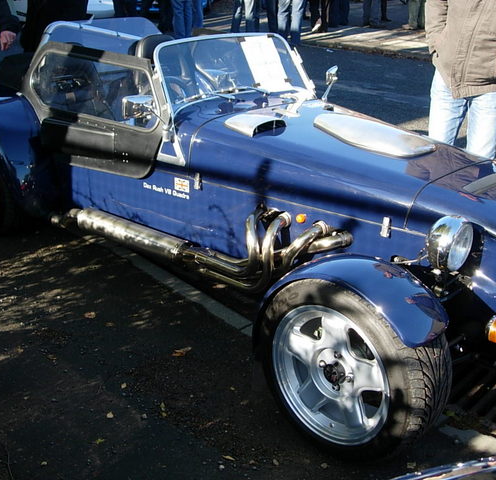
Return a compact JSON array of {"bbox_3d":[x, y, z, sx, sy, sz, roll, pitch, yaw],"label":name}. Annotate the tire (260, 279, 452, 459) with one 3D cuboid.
[{"bbox_3d":[0.308,0.372,2.144,0.598,0.598,0.227,21,29,40],"label":"tire"}]

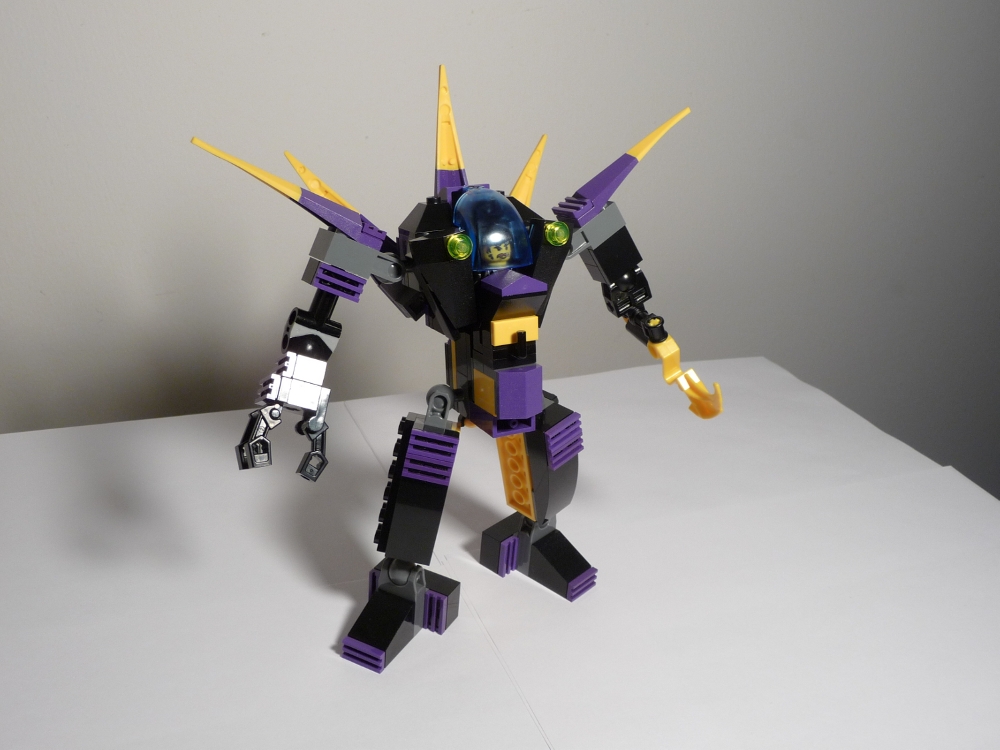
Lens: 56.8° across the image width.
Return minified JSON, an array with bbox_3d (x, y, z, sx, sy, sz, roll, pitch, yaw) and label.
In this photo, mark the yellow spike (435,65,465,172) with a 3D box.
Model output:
[{"bbox_3d":[-0.019,-0.089,0.319,0.009,0.036,0.005,-10,13,-29],"label":"yellow spike"}]

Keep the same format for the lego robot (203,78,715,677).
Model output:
[{"bbox_3d":[-0.007,-0.009,0.336,0.196,0.195,0.080,-10,27,-29],"label":"lego robot"}]

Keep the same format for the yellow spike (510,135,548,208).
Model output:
[{"bbox_3d":[0.011,-0.078,0.355,0.005,0.036,0.009,5,-22,48],"label":"yellow spike"}]

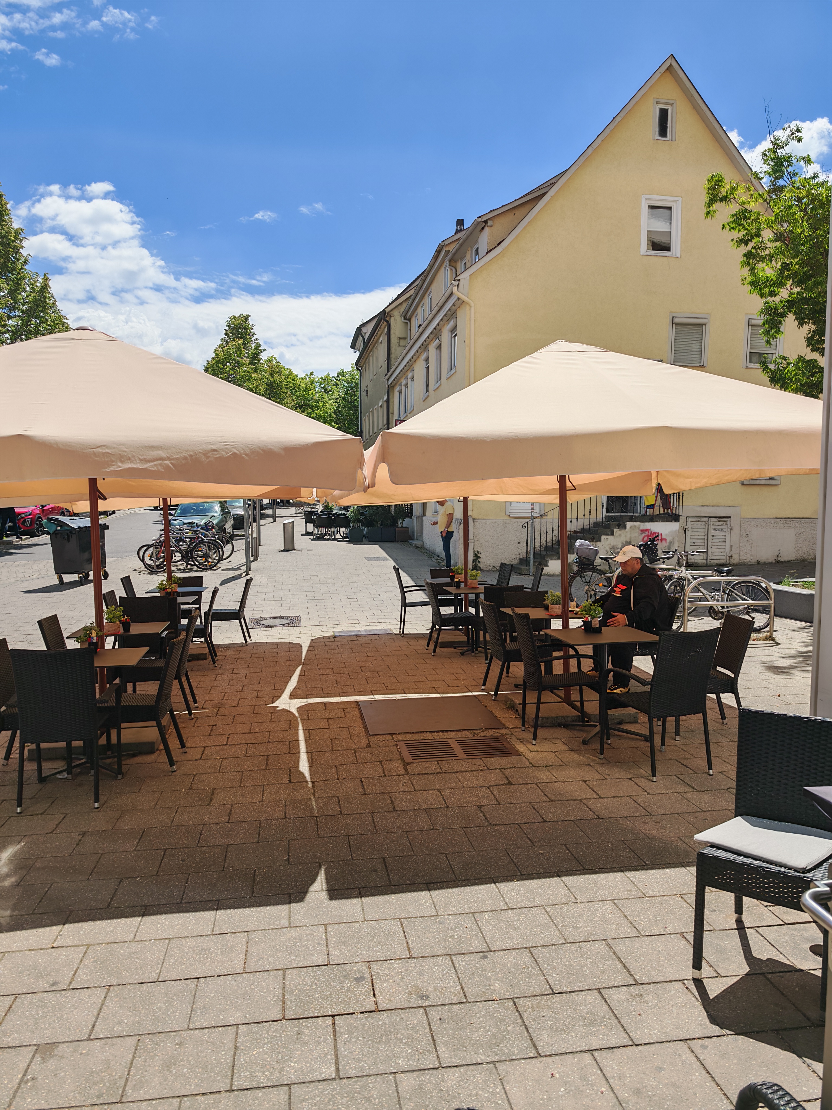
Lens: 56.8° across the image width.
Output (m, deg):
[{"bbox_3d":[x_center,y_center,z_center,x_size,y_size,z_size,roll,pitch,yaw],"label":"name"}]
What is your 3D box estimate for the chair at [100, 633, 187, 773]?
[{"bbox_3d":[-1.844,0.965,5.127,0.580,0.860,0.460,-1,5,-6],"label":"chair"}]

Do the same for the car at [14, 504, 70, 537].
[{"bbox_3d":[-15.850,-1.620,31.500,1.780,1.550,4.300,-1,4,-7],"label":"car"}]

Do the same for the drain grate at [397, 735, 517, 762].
[{"bbox_3d":[0.301,1.404,5.526,0.790,0.030,0.490,-1,3,-8],"label":"drain grate"}]

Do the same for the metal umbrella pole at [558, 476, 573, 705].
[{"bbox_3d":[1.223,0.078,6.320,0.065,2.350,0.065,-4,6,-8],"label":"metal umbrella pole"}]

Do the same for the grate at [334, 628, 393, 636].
[{"bbox_3d":[-0.741,1.097,10.819,0.810,0.030,0.430,-1,3,-8],"label":"grate"}]

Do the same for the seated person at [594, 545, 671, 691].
[{"bbox_3d":[1.970,0.580,7.300,0.840,1.340,0.630,-1,5,-14],"label":"seated person"}]

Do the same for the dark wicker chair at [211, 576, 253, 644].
[{"bbox_3d":[-2.427,0.728,10.011,0.580,0.860,0.460,0,5,-5],"label":"dark wicker chair"}]

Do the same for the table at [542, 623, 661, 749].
[{"bbox_3d":[1.419,0.969,5.783,0.750,0.730,0.750,-1,4,-8],"label":"table"}]

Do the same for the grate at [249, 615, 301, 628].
[{"bbox_3d":[-2.129,1.023,11.651,0.790,0.030,0.790,-1,5,-8],"label":"grate"}]

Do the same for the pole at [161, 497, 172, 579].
[{"bbox_3d":[-2.994,-0.328,9.251,0.060,2.800,0.060,-1,4,-8],"label":"pole"}]

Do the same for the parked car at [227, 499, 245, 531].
[{"bbox_3d":[-7.580,-1.630,31.000,1.780,1.500,4.350,-1,5,-8],"label":"parked car"}]

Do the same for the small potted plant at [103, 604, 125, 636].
[{"bbox_3d":[-2.392,0.508,6.157,0.175,0.230,0.160,-1,4,-8],"label":"small potted plant"}]

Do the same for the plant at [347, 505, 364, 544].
[{"bbox_3d":[-1.956,-1.029,25.541,0.530,1.220,0.530,-1,6,-8],"label":"plant"}]

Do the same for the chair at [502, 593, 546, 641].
[{"bbox_3d":[1.216,0.823,7.663,0.460,0.860,0.580,-1,5,-15],"label":"chair"}]

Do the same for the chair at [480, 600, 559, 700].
[{"bbox_3d":[0.906,0.843,7.109,0.600,0.870,0.490,-1,4,-8],"label":"chair"}]

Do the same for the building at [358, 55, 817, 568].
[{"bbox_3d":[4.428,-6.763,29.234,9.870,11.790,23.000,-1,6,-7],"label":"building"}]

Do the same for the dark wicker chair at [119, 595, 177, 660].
[{"bbox_3d":[-2.387,0.866,6.649,0.560,0.930,0.630,-1,4,-8],"label":"dark wicker chair"}]

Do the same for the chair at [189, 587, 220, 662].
[{"bbox_3d":[-2.495,0.799,8.609,0.580,0.860,0.460,-1,5,-10],"label":"chair"}]

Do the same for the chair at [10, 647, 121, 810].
[{"bbox_3d":[-2.134,1.000,4.660,0.560,0.930,0.600,-2,4,-9],"label":"chair"}]

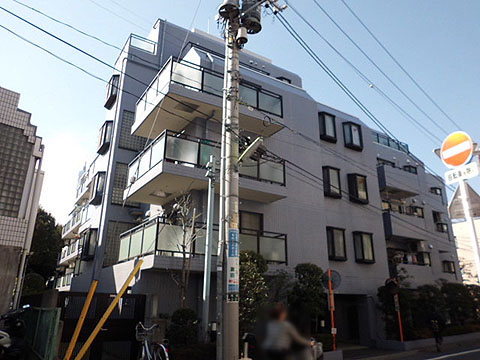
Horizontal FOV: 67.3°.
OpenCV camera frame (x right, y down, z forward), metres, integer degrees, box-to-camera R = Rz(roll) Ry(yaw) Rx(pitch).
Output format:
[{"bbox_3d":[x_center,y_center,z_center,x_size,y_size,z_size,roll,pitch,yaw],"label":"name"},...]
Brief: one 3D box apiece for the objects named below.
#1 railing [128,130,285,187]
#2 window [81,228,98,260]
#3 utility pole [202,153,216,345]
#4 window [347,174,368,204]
[{"bbox_3d":[-1.305,-0.137,13.794,4.780,1.040,3.750,12,-22,-30],"label":"railing"},{"bbox_3d":[-7.171,3.118,17.174,0.315,1.321,1.627,12,-22,-30],"label":"window"},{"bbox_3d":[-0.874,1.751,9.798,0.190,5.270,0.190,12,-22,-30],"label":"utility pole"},{"bbox_3d":[5.711,0.419,17.257,1.110,1.320,0.300,12,-22,-30],"label":"window"}]

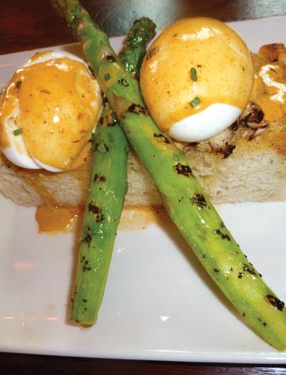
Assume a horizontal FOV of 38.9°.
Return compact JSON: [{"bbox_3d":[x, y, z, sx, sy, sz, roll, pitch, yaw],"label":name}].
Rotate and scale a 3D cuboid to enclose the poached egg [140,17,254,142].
[{"bbox_3d":[0.023,-0.047,0.176,0.050,0.045,0.056,-2,58,10],"label":"poached egg"}]

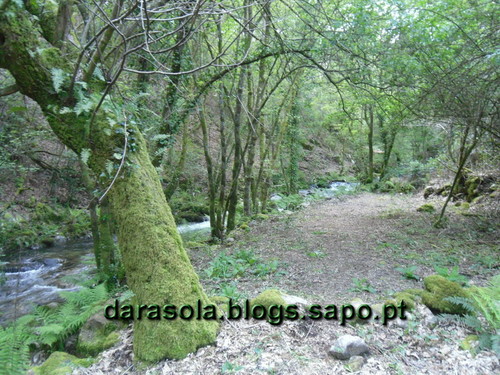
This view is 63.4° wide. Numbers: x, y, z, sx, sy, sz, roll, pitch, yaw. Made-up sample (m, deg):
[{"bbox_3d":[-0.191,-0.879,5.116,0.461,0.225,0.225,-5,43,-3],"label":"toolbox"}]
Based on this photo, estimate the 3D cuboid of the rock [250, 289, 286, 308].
[{"bbox_3d":[0.190,1.141,4.150,0.360,0.180,0.300,0,4,0],"label":"rock"}]

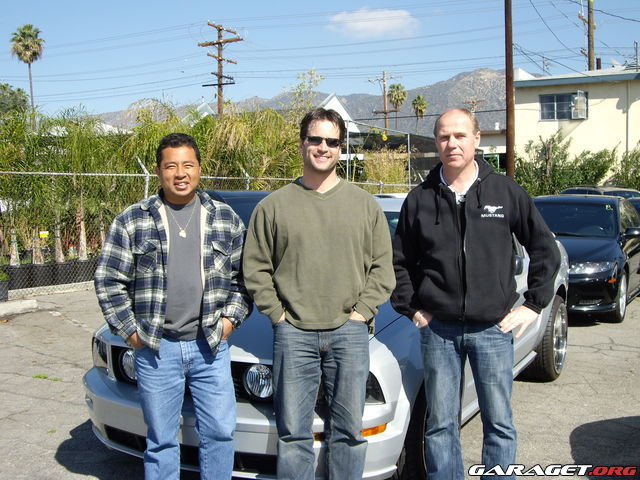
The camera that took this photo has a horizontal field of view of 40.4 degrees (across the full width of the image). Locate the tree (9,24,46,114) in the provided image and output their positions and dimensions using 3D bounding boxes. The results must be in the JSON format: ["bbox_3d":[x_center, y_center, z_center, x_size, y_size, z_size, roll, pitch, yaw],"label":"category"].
[{"bbox_3d":[-26.840,-11.230,80.000,3.200,17.200,3.200,0,1,0],"label":"tree"}]

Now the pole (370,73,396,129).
[{"bbox_3d":[5.470,-8.080,72.000,2.900,11.800,0.500,1,1,26],"label":"pole"}]

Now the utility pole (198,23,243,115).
[{"bbox_3d":[-5.580,-6.650,49.000,2.950,11.100,2.900,1,1,26],"label":"utility pole"}]

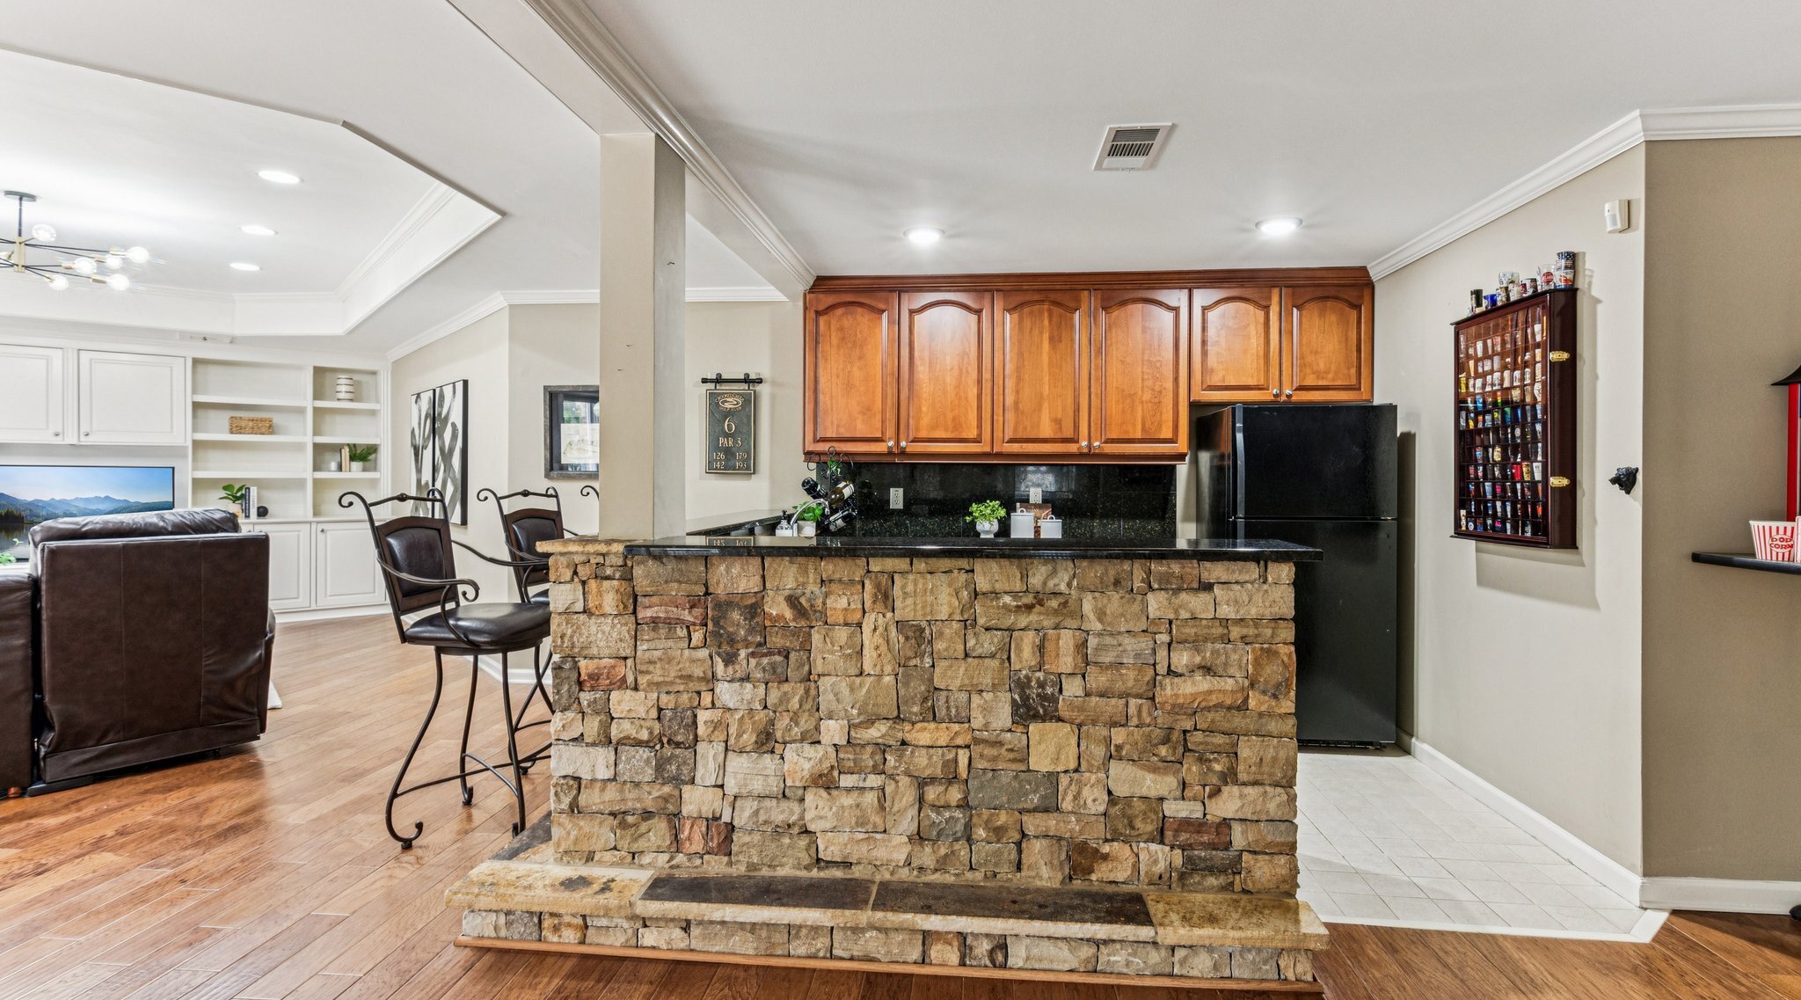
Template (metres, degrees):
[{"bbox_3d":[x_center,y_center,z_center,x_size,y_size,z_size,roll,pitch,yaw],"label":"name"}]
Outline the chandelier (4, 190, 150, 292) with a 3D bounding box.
[{"bbox_3d":[-4.570,-1.370,4.160,0.880,0.460,0.880,0,1,6],"label":"chandelier"}]

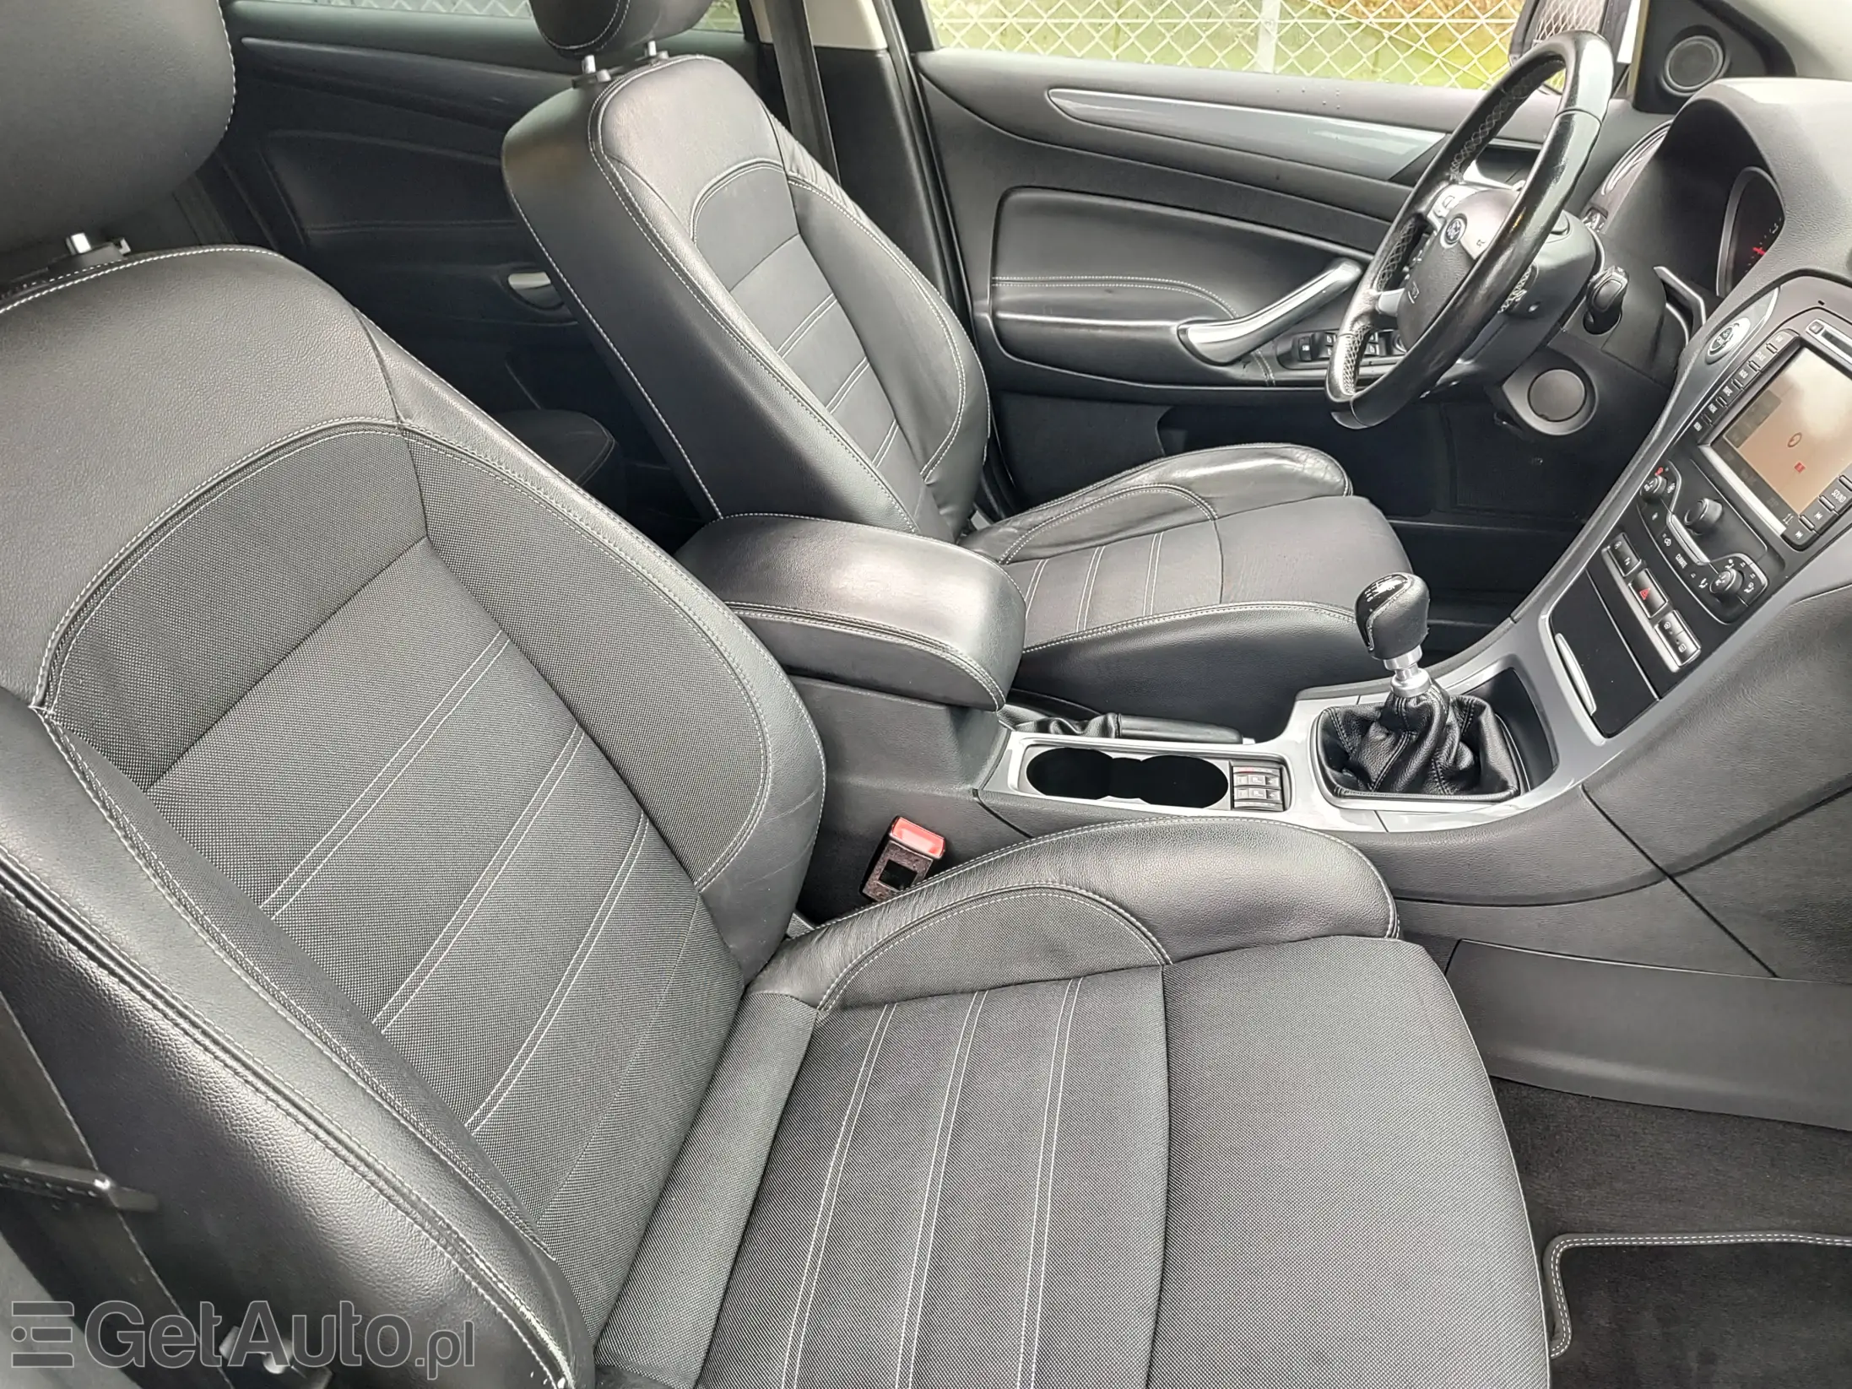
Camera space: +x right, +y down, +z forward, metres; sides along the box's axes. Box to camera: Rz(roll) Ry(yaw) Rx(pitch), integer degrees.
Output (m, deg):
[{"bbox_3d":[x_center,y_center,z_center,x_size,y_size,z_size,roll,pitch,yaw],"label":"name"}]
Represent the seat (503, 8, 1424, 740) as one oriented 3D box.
[{"bbox_3d":[0.067,-0.370,1.296,0.935,0.935,0.530,6,33,8],"label":"seat"}]

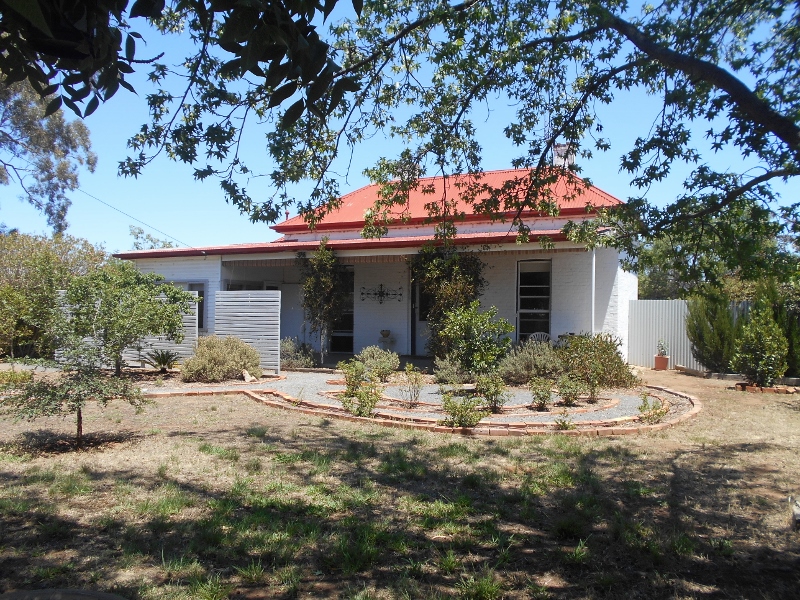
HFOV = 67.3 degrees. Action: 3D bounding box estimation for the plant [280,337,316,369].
[{"bbox_3d":[-2.561,1.305,14.800,1.000,0.810,0.850,0,0,-10],"label":"plant"}]

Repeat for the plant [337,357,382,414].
[{"bbox_3d":[-0.605,1.279,9.196,0.660,0.860,0.650,0,0,0],"label":"plant"}]

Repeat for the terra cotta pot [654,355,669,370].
[{"bbox_3d":[6.700,1.590,15.396,0.360,0.380,0.360,0,0,0],"label":"terra cotta pot"}]

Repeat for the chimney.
[{"bbox_3d":[4.707,-4.103,17.300,0.560,0.850,0.580,0,0,24],"label":"chimney"}]

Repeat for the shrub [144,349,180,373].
[{"bbox_3d":[-5.715,1.450,14.400,0.950,0.560,0.900,1,0,-22],"label":"shrub"}]

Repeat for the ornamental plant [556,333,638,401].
[{"bbox_3d":[3.877,1.164,11.797,1.600,1.170,1.500,0,0,0],"label":"ornamental plant"}]

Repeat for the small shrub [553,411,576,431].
[{"bbox_3d":[2.202,1.596,8.045,0.330,0.260,0.310,0,0,0],"label":"small shrub"}]

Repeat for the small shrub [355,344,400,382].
[{"bbox_3d":[-0.458,1.353,12.800,0.930,0.790,0.880,0,0,-2],"label":"small shrub"}]

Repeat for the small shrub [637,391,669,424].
[{"bbox_3d":[3.579,1.505,8.450,0.420,0.460,0.400,0,0,23],"label":"small shrub"}]

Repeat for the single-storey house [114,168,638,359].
[{"bbox_3d":[-0.564,-1.102,19.315,15.367,5.681,8.000,0,0,28],"label":"single-storey house"}]

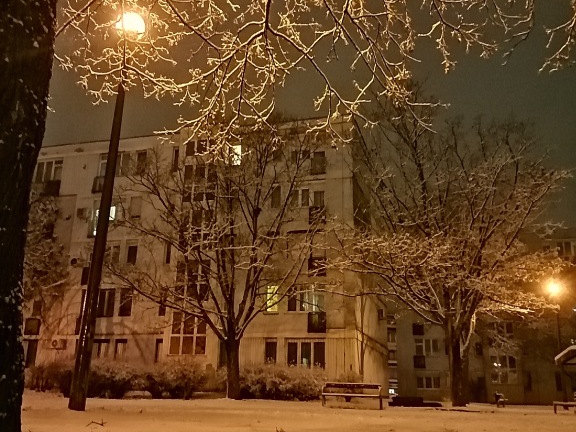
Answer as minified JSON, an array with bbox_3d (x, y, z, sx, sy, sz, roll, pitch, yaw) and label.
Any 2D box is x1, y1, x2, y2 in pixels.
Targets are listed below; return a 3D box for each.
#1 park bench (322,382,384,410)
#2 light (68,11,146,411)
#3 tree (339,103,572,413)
[{"bbox_3d":[2.006,5.482,17.688,1.800,0.800,0.580,-3,-18,16],"label":"park bench"},{"bbox_3d":[-3.489,-0.495,11.090,0.500,8.001,0.500,2,-17,0],"label":"light"},{"bbox_3d":[7.961,1.575,27.281,10.200,14.101,10.200,2,-17,0],"label":"tree"}]

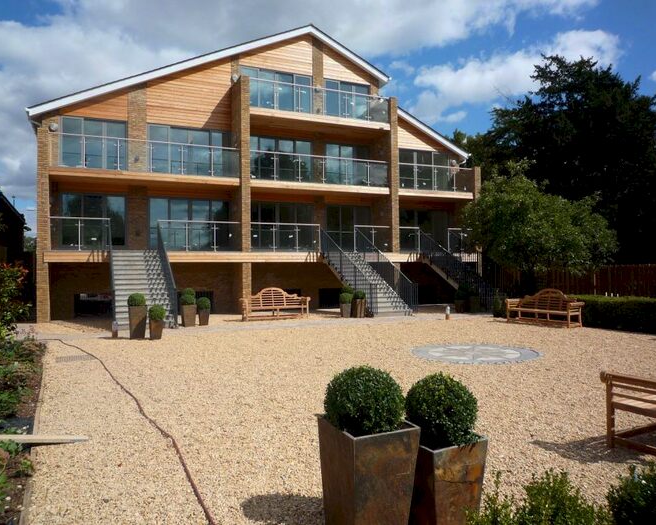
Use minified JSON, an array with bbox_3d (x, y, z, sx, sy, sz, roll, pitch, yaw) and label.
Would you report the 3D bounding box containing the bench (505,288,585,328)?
[{"bbox_3d":[6.268,1.285,14.772,0.650,1.040,2.150,0,-1,-31],"label":"bench"}]

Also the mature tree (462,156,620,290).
[{"bbox_3d":[7.691,-0.916,18.518,5.600,5.500,5.400,0,-1,-25],"label":"mature tree"}]

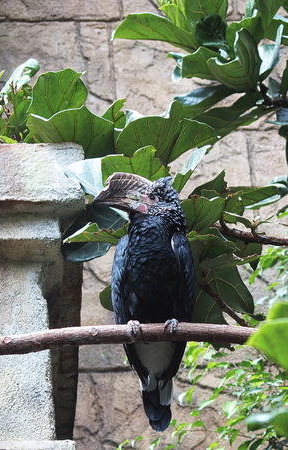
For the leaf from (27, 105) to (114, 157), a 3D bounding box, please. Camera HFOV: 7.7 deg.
[{"bbox_3d":[-0.173,-0.220,5.050,0.207,0.132,0.120,0,-7,0],"label":"leaf"}]

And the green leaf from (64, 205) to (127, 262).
[{"bbox_3d":[-0.117,0.020,4.980,0.148,0.117,0.110,0,-10,0],"label":"green leaf"}]

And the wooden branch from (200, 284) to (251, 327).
[{"bbox_3d":[0.188,0.185,5.000,0.145,0.030,0.030,41,-13,0],"label":"wooden branch"}]

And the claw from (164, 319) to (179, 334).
[{"bbox_3d":[0.061,0.226,4.780,0.036,0.029,0.040,0,-10,0],"label":"claw"}]

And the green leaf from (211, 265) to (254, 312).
[{"bbox_3d":[0.206,0.150,5.000,0.084,0.131,0.080,-35,-6,-4],"label":"green leaf"}]

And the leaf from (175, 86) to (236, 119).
[{"bbox_3d":[0.146,-0.296,5.100,0.147,0.062,0.120,-15,-7,-2],"label":"leaf"}]

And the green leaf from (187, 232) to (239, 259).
[{"bbox_3d":[0.158,0.052,4.950,0.120,0.069,0.100,0,-7,0],"label":"green leaf"}]

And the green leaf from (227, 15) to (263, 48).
[{"bbox_3d":[0.239,-0.455,5.050,0.085,0.069,0.070,0,-10,0],"label":"green leaf"}]

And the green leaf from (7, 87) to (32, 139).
[{"bbox_3d":[-0.296,-0.267,5.100,0.057,0.115,0.060,0,-10,0],"label":"green leaf"}]

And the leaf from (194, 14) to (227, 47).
[{"bbox_3d":[0.158,-0.462,5.100,0.081,0.076,0.080,0,-7,0],"label":"leaf"}]

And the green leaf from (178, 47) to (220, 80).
[{"bbox_3d":[0.127,-0.376,5.000,0.098,0.068,0.070,0,-10,0],"label":"green leaf"}]

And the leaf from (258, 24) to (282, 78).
[{"bbox_3d":[0.301,-0.410,5.100,0.048,0.138,0.080,20,-7,2],"label":"leaf"}]

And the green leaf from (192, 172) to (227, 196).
[{"bbox_3d":[0.153,-0.097,5.000,0.088,0.061,0.080,0,-7,0],"label":"green leaf"}]

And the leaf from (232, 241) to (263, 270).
[{"bbox_3d":[0.241,0.072,5.050,0.071,0.061,0.060,0,-10,0],"label":"leaf"}]

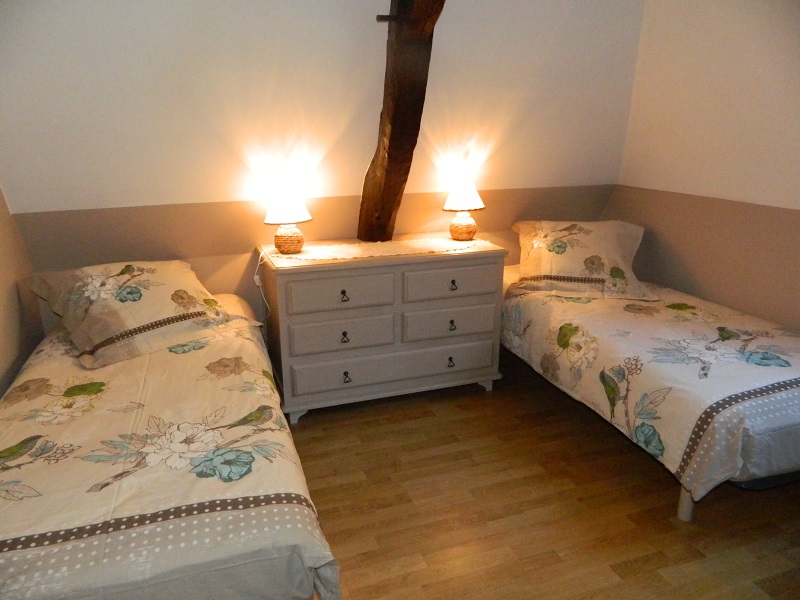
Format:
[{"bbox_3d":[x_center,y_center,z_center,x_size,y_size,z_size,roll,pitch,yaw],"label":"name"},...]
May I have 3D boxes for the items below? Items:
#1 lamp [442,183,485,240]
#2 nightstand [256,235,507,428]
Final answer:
[{"bbox_3d":[0.350,-0.481,3.105,0.231,0.310,0.231,0,16,0],"label":"lamp"},{"bbox_3d":[-0.092,0.105,3.000,1.150,0.755,0.529,-6,17,-19],"label":"nightstand"}]

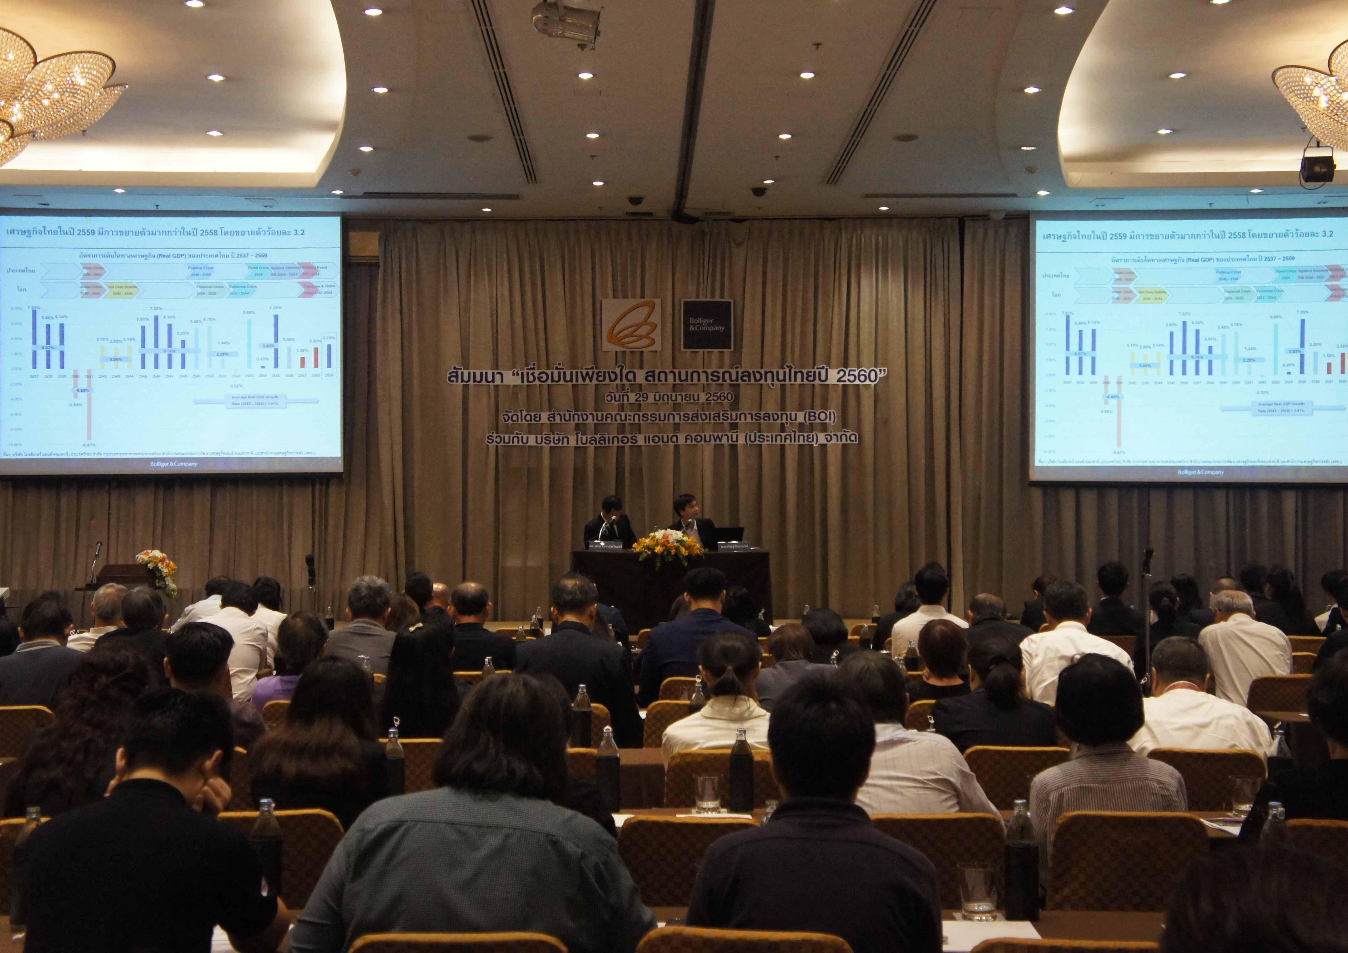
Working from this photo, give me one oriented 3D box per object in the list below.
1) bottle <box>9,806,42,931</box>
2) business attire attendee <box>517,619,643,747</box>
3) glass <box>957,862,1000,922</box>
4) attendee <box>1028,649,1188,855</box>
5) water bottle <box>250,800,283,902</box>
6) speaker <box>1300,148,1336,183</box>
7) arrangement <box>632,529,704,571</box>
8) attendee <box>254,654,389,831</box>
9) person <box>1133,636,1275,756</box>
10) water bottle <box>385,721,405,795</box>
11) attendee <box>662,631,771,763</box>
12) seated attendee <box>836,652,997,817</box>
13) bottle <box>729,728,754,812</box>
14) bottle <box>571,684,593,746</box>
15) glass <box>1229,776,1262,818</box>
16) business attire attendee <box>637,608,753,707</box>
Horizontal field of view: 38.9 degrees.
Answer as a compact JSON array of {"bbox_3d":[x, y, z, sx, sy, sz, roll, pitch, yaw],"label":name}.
[{"bbox_3d":[-1.248,0.750,3.690,0.067,0.236,0.067,0,-2,-1],"label":"bottle"},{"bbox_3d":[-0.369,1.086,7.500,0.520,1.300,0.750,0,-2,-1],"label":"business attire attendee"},{"bbox_3d":[0.604,0.825,3.780,0.080,0.102,0.080,0,-2,-1],"label":"glass"},{"bbox_3d":[1.166,1.107,5.365,0.460,1.250,0.750,0,-1,-1],"label":"attendee"},{"bbox_3d":[-0.837,0.783,3.922,0.069,0.240,0.069,0,-1,0],"label":"water bottle"},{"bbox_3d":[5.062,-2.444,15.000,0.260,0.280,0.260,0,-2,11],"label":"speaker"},{"bbox_3d":[-0.056,0.663,17.300,0.650,0.380,0.380,0,-2,0],"label":"arrangement"},{"bbox_3d":[-0.947,1.078,5.150,0.480,1.220,0.750,0,-1,0],"label":"attendee"},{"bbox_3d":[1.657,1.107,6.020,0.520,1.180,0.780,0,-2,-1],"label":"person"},{"bbox_3d":[-0.848,0.888,5.780,0.072,0.256,0.072,0,-1,-1],"label":"water bottle"},{"bbox_3d":[0.190,1.105,6.400,0.470,1.210,0.750,0,-1,-1],"label":"attendee"},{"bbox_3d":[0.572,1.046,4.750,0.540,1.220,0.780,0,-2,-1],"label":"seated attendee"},{"bbox_3d":[0.205,0.883,5.740,0.072,0.253,0.072,0,-1,-1],"label":"bottle"},{"bbox_3d":[-0.320,0.843,6.680,0.066,0.236,0.066,0,-2,-1],"label":"bottle"},{"bbox_3d":[1.612,0.906,5.381,0.087,0.106,0.087,0,-1,0],"label":"glass"},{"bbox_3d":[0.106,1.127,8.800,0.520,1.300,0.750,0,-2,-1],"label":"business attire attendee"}]

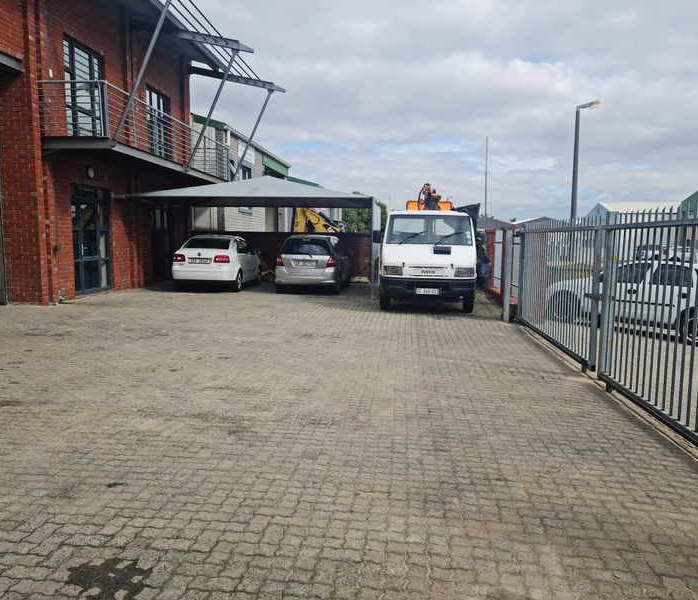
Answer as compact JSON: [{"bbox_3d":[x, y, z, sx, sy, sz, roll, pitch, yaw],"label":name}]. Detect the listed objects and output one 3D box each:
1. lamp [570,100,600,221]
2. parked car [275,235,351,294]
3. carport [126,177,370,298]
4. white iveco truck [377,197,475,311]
[{"bbox_3d":[10.546,-5.179,27.861,1.150,7.218,0.330,1,6,8],"label":"lamp"},{"bbox_3d":[-0.960,-1.079,17.750,1.680,1.525,3.840,1,6,4],"label":"parked car"},{"bbox_3d":[-2.250,-1.918,17.550,6.200,3.180,5.100,1,6,5],"label":"carport"},{"bbox_3d":[1.800,-1.276,14.850,1.960,2.600,5.800,1,6,6],"label":"white iveco truck"}]

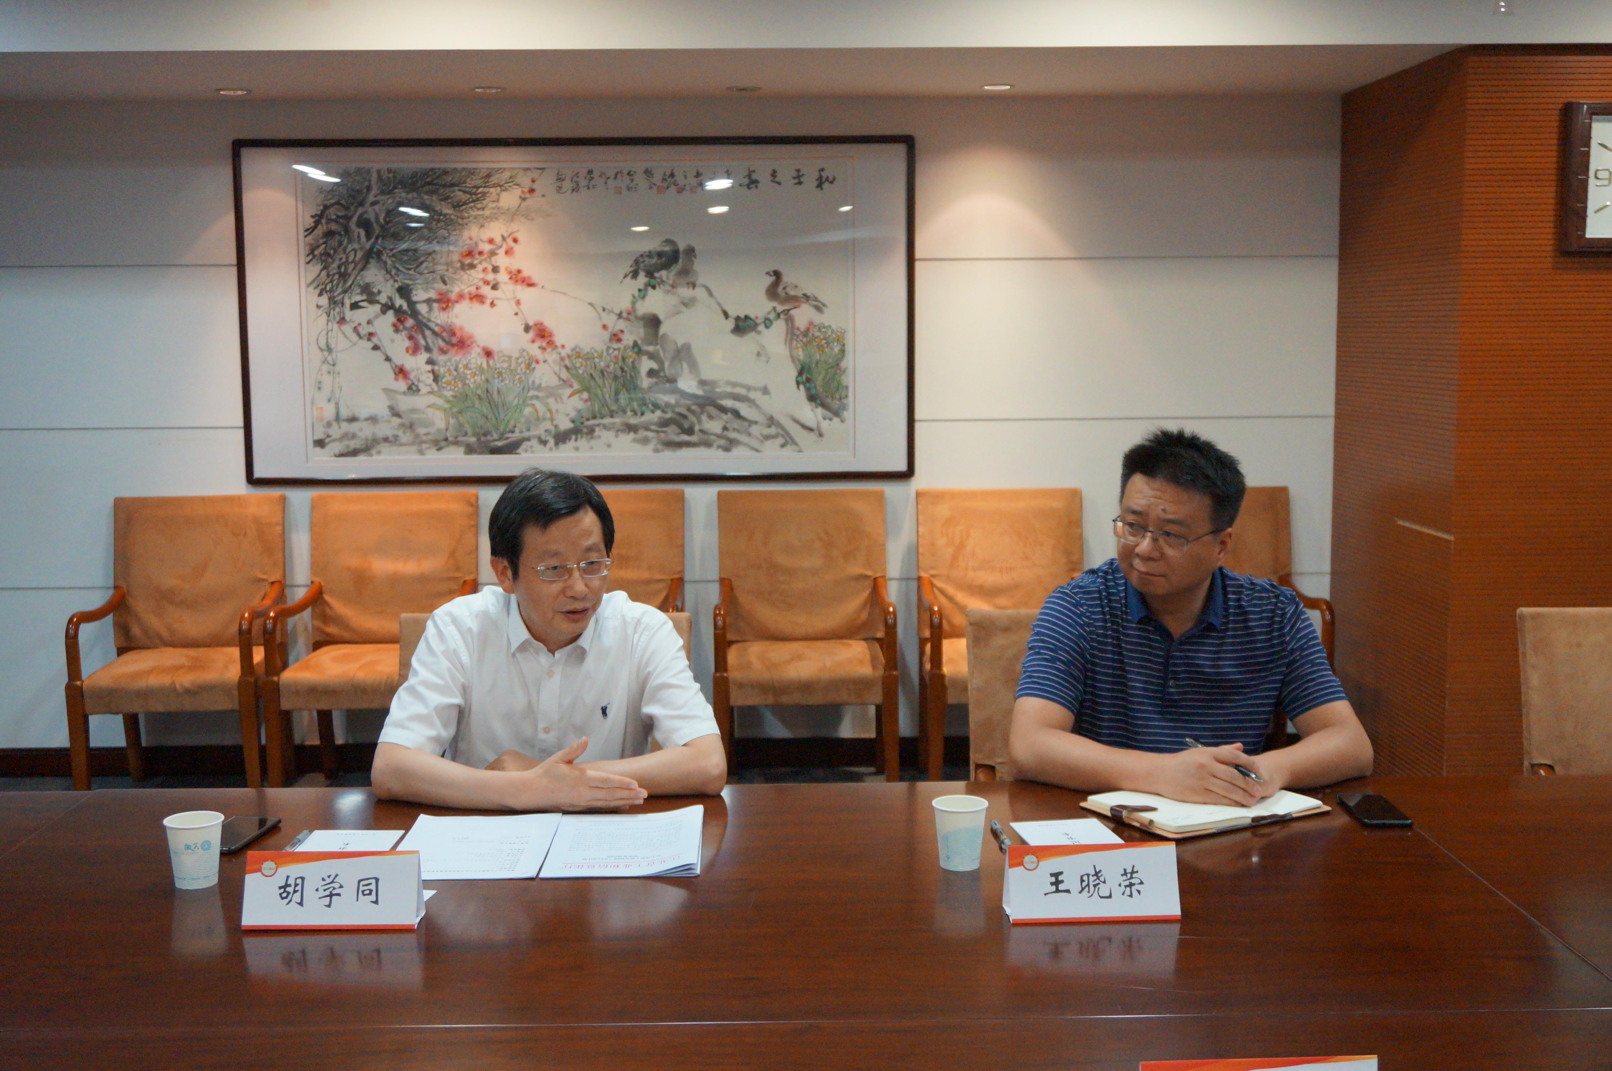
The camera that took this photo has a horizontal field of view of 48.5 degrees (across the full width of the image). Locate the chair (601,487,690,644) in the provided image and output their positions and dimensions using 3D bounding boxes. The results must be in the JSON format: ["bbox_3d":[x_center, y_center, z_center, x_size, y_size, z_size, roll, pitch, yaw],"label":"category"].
[{"bbox_3d":[-0.659,0.349,5.598,0.575,0.945,0.610,-1,7,-1],"label":"chair"}]

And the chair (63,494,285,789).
[{"bbox_3d":[-1.927,0.373,5.575,0.565,0.952,0.600,-1,7,-5],"label":"chair"}]

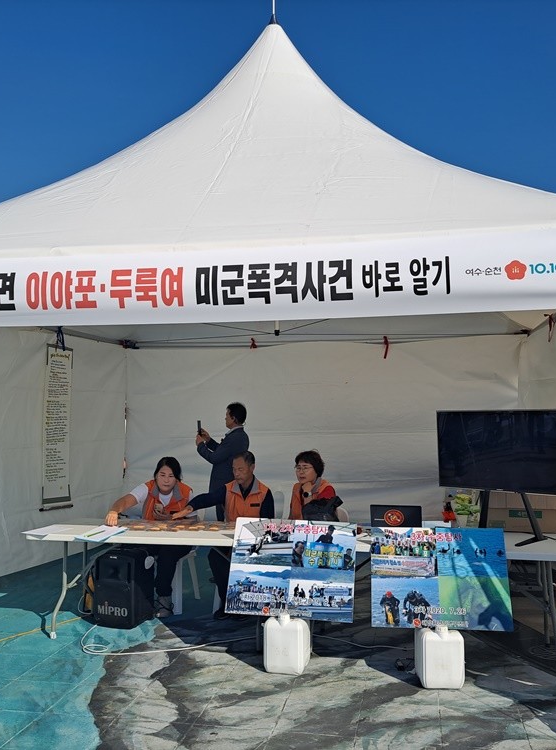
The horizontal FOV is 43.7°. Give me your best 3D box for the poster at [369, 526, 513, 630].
[{"bbox_3d":[0.978,1.225,4.215,0.818,0.603,0.012,-3,-28,12],"label":"poster"}]

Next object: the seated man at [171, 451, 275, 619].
[{"bbox_3d":[-0.445,1.252,5.520,0.750,1.270,0.750,-1,-3,10],"label":"seated man"}]

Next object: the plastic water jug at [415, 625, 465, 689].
[{"bbox_3d":[0.961,1.645,4.130,0.240,0.348,0.280,0,-3,0],"label":"plastic water jug"}]

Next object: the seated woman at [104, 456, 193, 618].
[{"bbox_3d":[-0.932,1.271,5.484,0.600,1.230,0.800,-1,-3,10],"label":"seated woman"}]

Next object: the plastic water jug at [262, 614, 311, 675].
[{"bbox_3d":[0.064,1.657,4.353,0.240,0.348,0.280,-1,-3,11],"label":"plastic water jug"}]

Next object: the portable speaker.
[{"bbox_3d":[-1.164,1.608,5.295,0.330,0.540,0.320,-1,-3,19],"label":"portable speaker"}]

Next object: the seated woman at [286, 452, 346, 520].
[{"bbox_3d":[0.318,1.245,5.408,0.520,1.270,0.750,-1,-3,24],"label":"seated woman"}]

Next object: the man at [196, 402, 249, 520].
[{"bbox_3d":[-0.488,1.089,6.305,0.500,1.670,0.500,-1,-3,12],"label":"man"}]

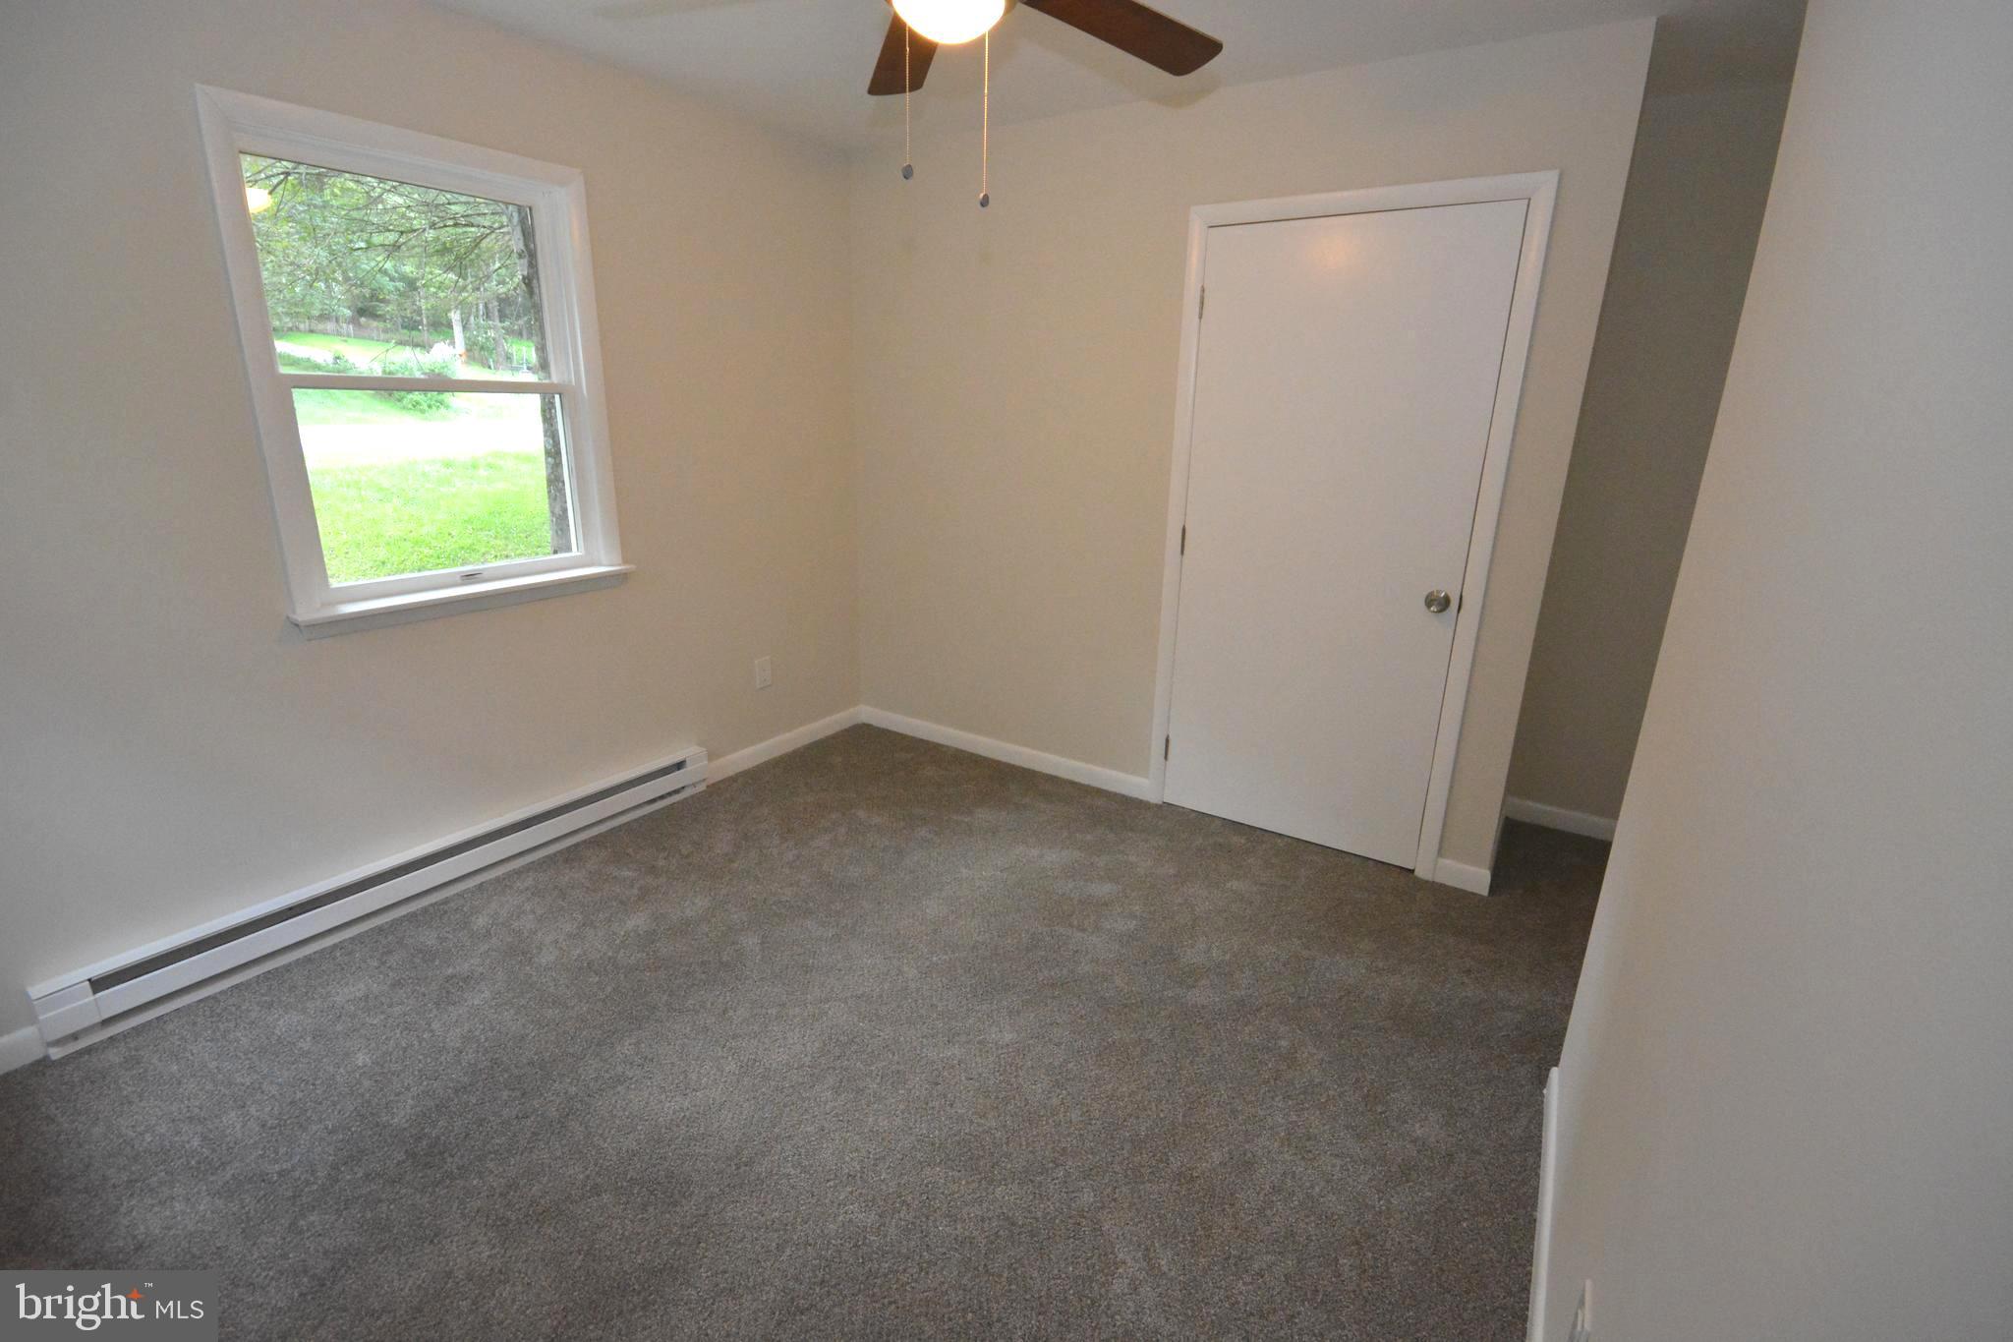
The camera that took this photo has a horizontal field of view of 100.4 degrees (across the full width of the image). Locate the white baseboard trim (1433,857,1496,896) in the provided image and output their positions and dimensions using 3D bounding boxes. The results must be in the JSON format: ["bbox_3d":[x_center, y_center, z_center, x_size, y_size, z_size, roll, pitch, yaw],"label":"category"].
[{"bbox_3d":[1.480,0.669,2.723,0.164,0.086,0.016,11,19,31],"label":"white baseboard trim"}]

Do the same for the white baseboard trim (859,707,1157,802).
[{"bbox_3d":[-0.060,0.341,3.694,1.530,0.096,0.016,11,19,31],"label":"white baseboard trim"}]

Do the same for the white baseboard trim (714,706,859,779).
[{"bbox_3d":[-0.963,0.318,3.713,0.016,0.096,0.923,11,19,31],"label":"white baseboard trim"}]

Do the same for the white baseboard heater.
[{"bbox_3d":[-1.675,0.593,2.589,0.060,0.174,1.793,11,19,31],"label":"white baseboard heater"}]

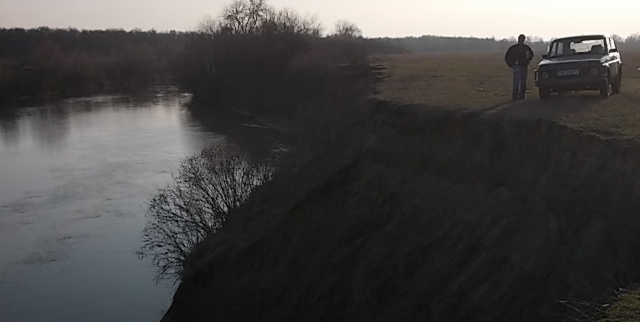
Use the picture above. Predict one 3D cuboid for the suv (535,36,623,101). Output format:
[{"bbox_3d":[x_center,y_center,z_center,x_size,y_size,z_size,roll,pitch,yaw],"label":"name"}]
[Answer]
[{"bbox_3d":[6.979,-2.543,21.300,1.680,1.640,3.750,1,9,26],"label":"suv"}]

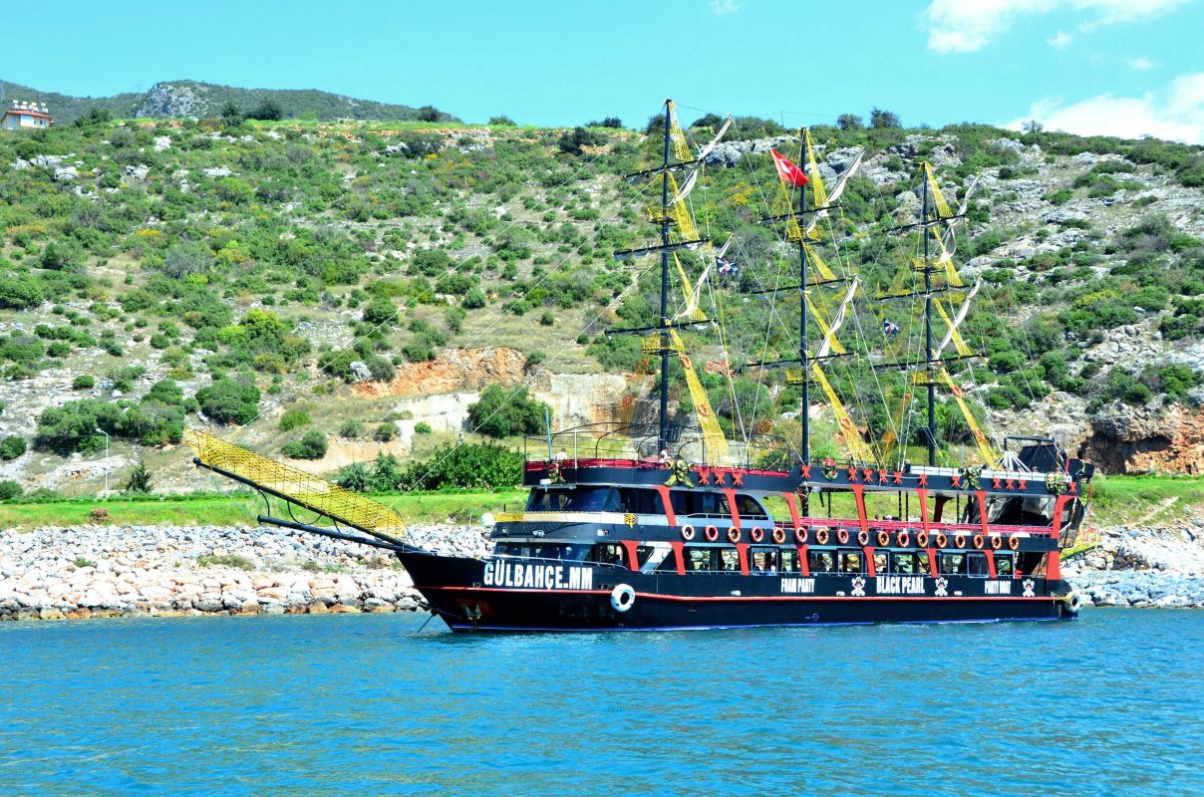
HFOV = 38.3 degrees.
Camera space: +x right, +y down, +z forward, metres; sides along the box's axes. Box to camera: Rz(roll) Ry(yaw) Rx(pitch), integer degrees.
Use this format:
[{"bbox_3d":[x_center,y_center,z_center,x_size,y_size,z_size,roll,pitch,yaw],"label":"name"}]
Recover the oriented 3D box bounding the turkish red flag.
[{"bbox_3d":[9.040,-11.130,83.500,2.000,1.850,0.500,2,-6,-20],"label":"turkish red flag"}]

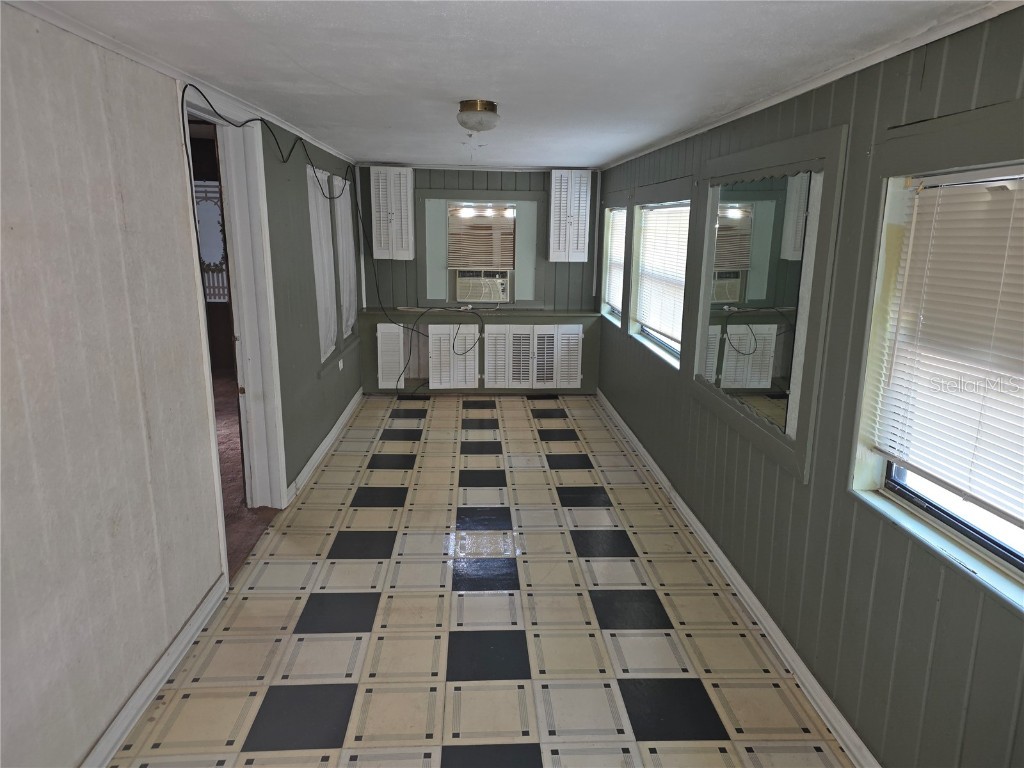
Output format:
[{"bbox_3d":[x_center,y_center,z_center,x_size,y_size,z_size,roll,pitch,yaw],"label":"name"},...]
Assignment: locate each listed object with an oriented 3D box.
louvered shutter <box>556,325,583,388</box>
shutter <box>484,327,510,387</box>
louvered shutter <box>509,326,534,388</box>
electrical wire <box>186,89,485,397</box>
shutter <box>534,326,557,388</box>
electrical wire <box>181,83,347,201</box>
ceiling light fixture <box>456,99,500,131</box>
[{"bbox_3d":[0.548,-0.255,6.460,0.233,0.612,0.028,0,13,-3],"label":"louvered shutter"},{"bbox_3d":[-0.138,-0.254,6.422,0.228,0.609,0.028,0,13,-3],"label":"shutter"},{"bbox_3d":[0.089,-0.254,6.435,0.230,0.610,0.028,0,13,-3],"label":"louvered shutter"},{"bbox_3d":[-0.731,-0.494,4.471,1.170,2.060,3.700,0,13,-3],"label":"electrical wire"},{"bbox_3d":[0.317,-0.255,6.447,0.228,0.611,0.028,0,13,-3],"label":"shutter"},{"bbox_3d":[-1.255,-1.251,3.996,0.050,0.390,3.200,0,13,-3],"label":"electrical wire"},{"bbox_3d":[-0.148,-1.182,3.025,0.190,0.121,0.190,0,13,-3],"label":"ceiling light fixture"}]

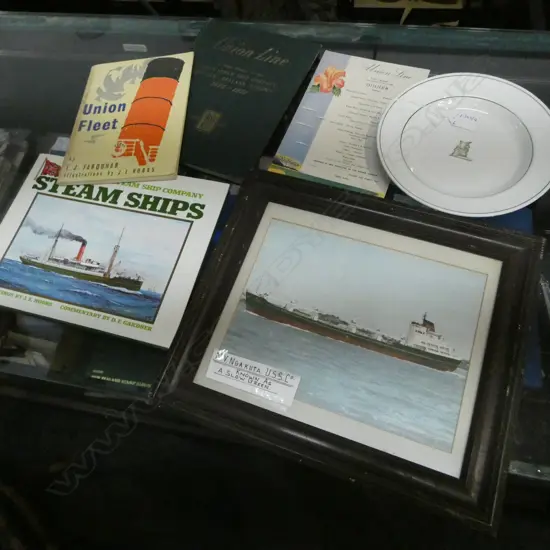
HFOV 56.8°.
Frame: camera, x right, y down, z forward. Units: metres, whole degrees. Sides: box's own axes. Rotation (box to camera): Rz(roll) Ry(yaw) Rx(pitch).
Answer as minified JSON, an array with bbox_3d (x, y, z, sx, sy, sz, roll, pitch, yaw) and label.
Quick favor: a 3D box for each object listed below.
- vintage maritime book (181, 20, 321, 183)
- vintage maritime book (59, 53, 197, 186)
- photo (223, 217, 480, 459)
[{"bbox_3d":[-0.075,-0.276,0.788,0.201,0.012,0.281,21,69,16],"label":"vintage maritime book"},{"bbox_3d":[-0.198,-0.219,0.703,0.161,0.010,0.223,-3,61,8],"label":"vintage maritime book"},{"bbox_3d":[0.091,0.056,0.603,0.277,0.005,0.210,16,68,14],"label":"photo"}]

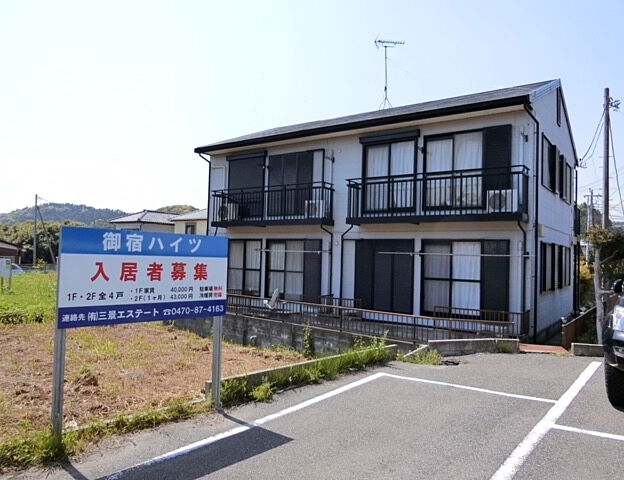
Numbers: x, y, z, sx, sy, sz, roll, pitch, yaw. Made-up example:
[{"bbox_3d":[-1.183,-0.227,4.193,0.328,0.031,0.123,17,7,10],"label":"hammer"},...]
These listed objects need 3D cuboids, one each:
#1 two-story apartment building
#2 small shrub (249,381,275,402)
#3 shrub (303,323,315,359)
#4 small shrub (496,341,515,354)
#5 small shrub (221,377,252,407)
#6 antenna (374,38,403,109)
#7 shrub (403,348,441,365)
[{"bbox_3d":[2.806,-1.054,17.142,11.460,7.520,8.830,0,-2,36],"label":"two-story apartment building"},{"bbox_3d":[-0.619,1.895,5.780,0.280,0.260,0.260,2,-2,-6],"label":"small shrub"},{"bbox_3d":[-0.089,2.544,11.700,0.300,0.900,0.300,2,-2,0],"label":"shrub"},{"bbox_3d":[3.433,1.907,8.200,0.310,0.240,0.240,1,-2,23],"label":"small shrub"},{"bbox_3d":[-0.937,1.855,5.660,0.350,0.350,0.320,2,-2,-9],"label":"small shrub"},{"bbox_3d":[2.912,-6.256,17.367,1.020,2.750,0.500,2,-2,-7],"label":"antenna"},{"bbox_3d":[1.844,1.945,7.750,0.600,0.250,0.400,1,-2,14],"label":"shrub"}]

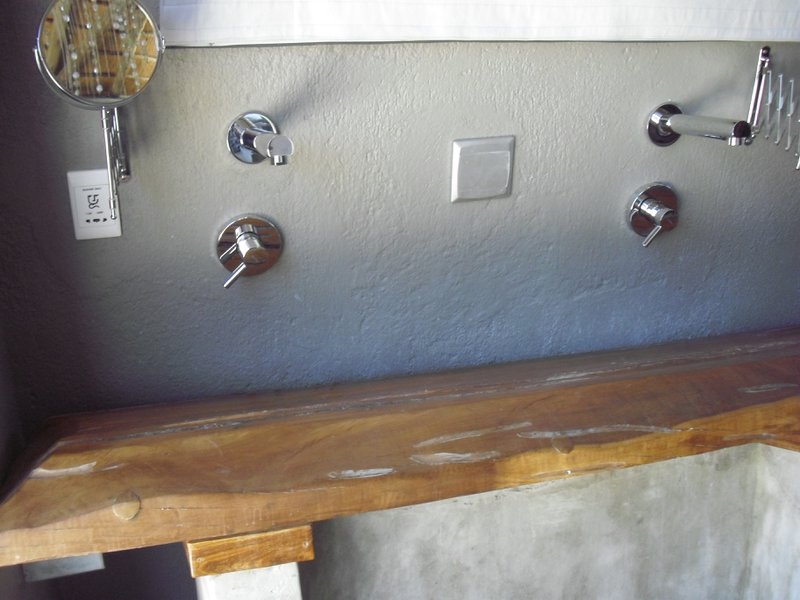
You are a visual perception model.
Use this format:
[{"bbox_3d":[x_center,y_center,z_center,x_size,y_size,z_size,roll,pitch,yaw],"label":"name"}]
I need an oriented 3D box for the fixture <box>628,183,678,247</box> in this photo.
[{"bbox_3d":[0.522,-0.169,1.756,0.111,0.113,0.062,-7,23,-16],"label":"fixture"}]

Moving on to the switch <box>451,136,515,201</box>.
[{"bbox_3d":[0.157,-0.241,1.629,0.118,0.117,0.011,-7,23,-16],"label":"switch"}]

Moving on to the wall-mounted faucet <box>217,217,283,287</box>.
[{"bbox_3d":[-0.255,-0.085,1.524,0.111,0.113,0.062,-7,23,-16],"label":"wall-mounted faucet"}]

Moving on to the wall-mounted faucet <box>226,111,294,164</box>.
[{"bbox_3d":[-0.214,-0.239,1.377,0.084,0.087,0.232,-7,19,-16],"label":"wall-mounted faucet"}]

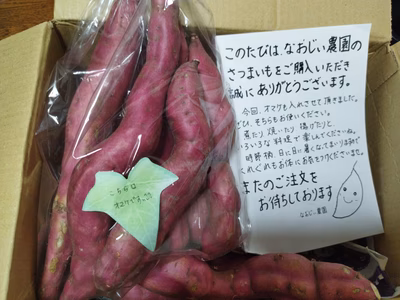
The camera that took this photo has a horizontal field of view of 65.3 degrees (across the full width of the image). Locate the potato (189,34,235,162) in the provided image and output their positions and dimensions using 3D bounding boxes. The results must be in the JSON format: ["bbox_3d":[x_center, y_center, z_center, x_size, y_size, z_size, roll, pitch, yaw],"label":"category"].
[{"bbox_3d":[0.011,-0.058,0.340,0.044,0.042,0.145,-12,79,-6],"label":"potato"}]

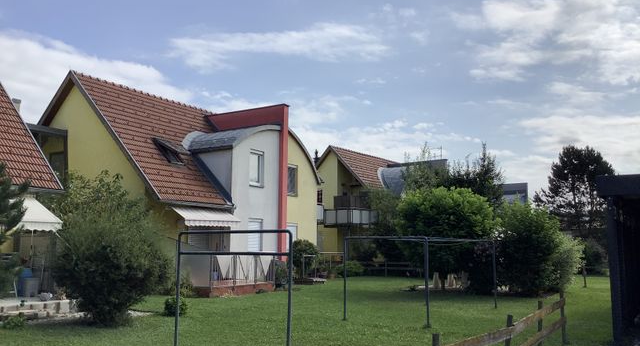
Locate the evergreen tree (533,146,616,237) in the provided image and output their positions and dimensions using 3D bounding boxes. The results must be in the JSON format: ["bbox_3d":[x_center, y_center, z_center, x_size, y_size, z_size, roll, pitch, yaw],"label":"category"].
[{"bbox_3d":[20.591,2.644,46.048,6.030,9.850,6.030,-3,-8,24],"label":"evergreen tree"}]

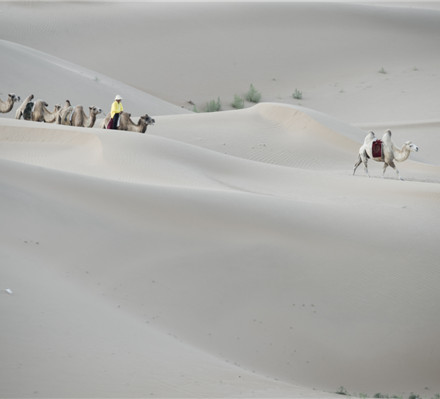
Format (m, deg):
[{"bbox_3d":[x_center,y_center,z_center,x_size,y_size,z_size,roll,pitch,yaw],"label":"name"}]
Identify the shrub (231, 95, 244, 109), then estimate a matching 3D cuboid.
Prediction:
[{"bbox_3d":[0.943,-5.116,349.000,0.681,0.770,0.647,0,4,0],"label":"shrub"}]

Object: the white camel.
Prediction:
[{"bbox_3d":[7.214,-1.950,290.000,2.800,2.220,0.800,1,4,11],"label":"white camel"}]

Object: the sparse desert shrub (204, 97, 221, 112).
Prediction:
[{"bbox_3d":[-0.350,-4.900,345.000,0.803,0.839,0.763,0,4,0],"label":"sparse desert shrub"}]

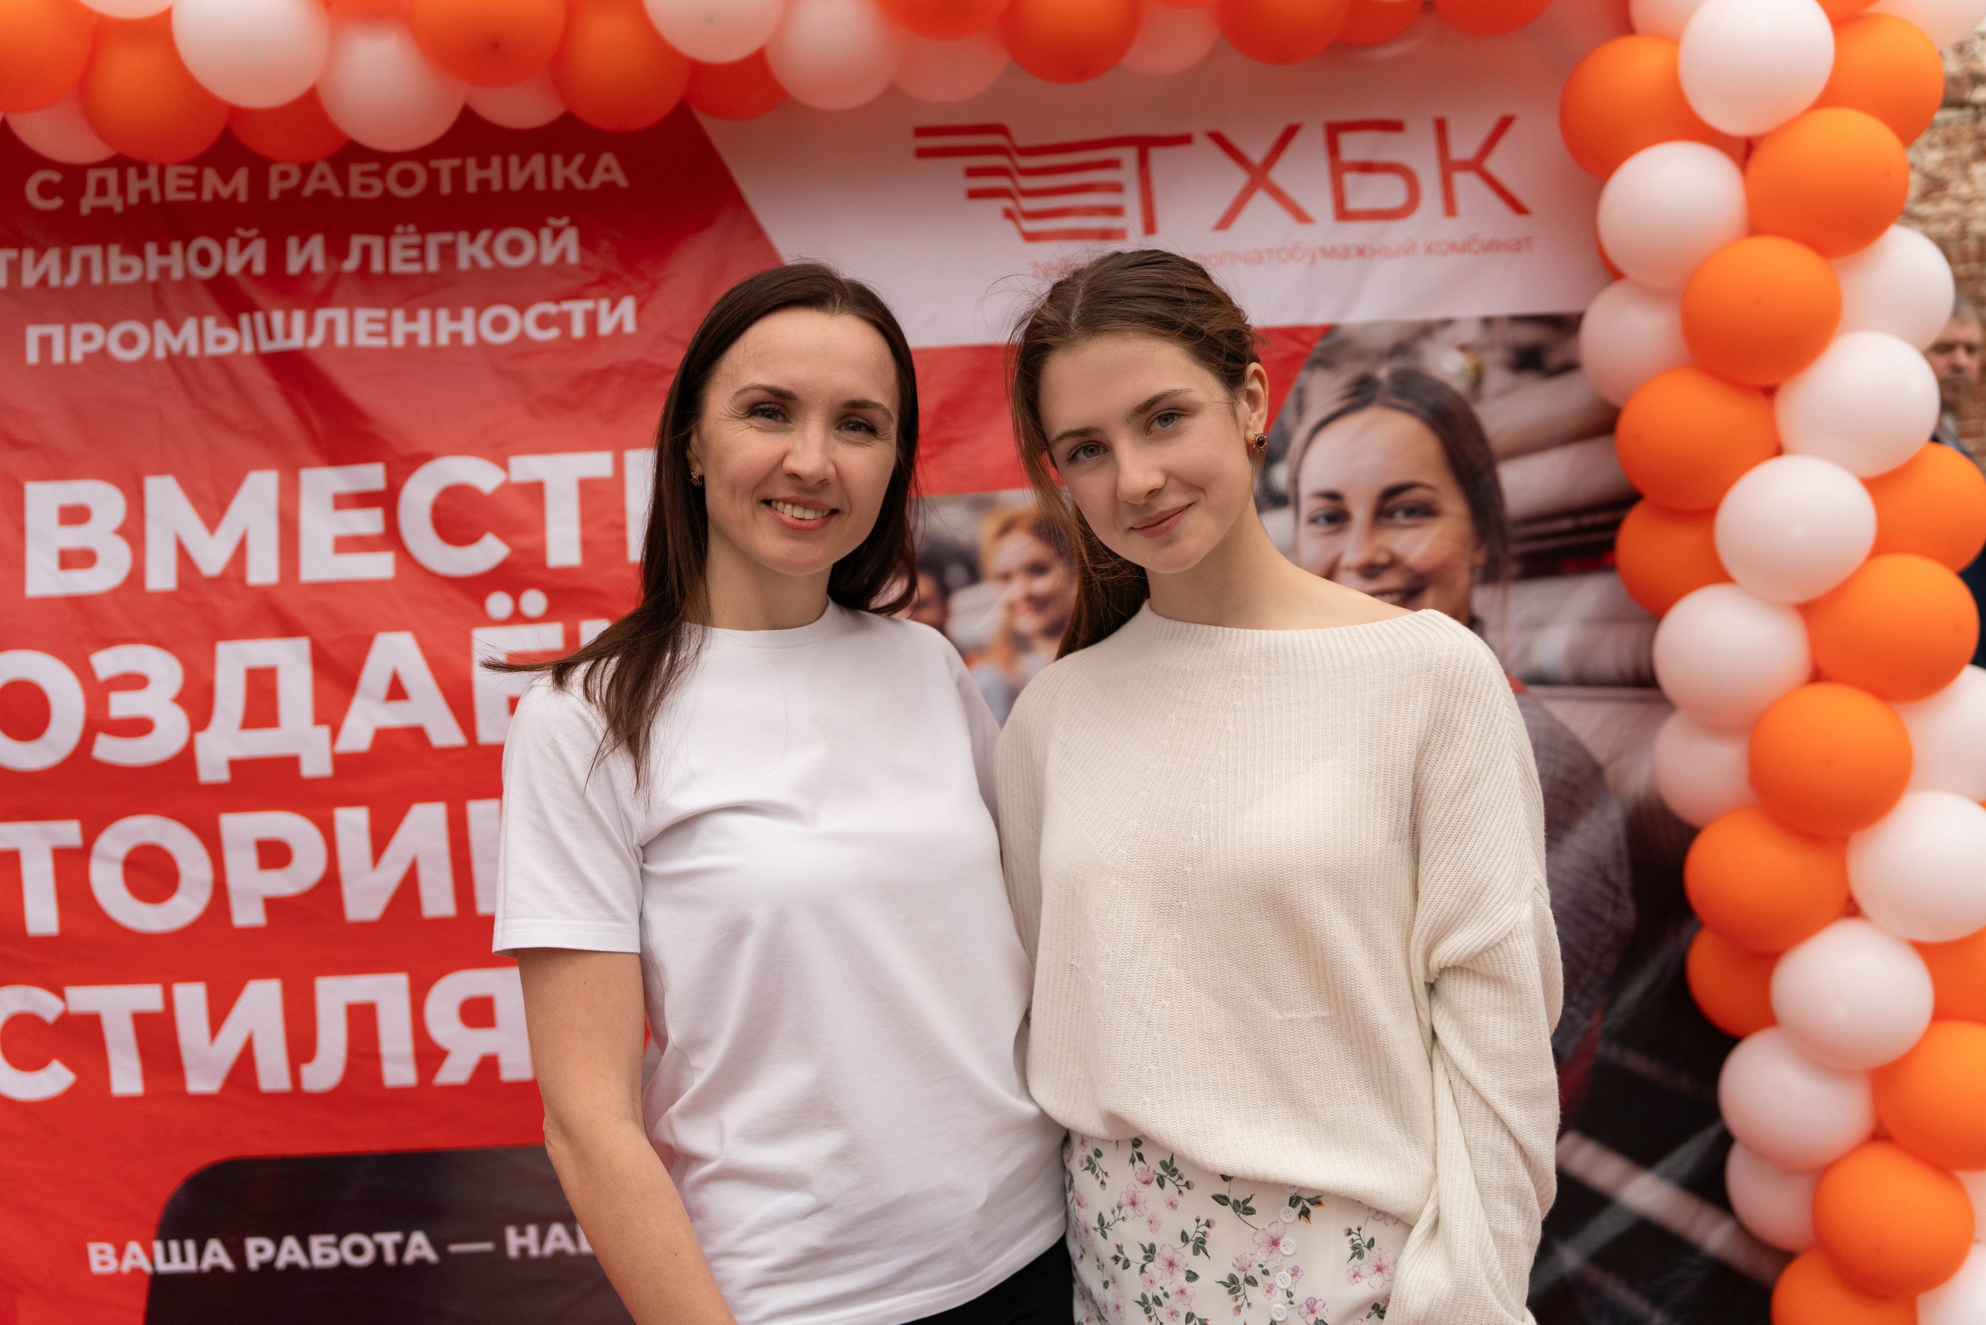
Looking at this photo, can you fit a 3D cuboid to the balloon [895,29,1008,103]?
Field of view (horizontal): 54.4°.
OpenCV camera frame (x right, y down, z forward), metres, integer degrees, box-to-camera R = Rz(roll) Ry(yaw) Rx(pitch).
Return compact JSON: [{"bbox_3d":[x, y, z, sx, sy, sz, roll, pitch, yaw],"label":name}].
[{"bbox_3d":[-0.057,-0.843,2.580,0.182,0.178,0.187,-3,-1,0],"label":"balloon"}]

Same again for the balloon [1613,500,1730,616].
[{"bbox_3d":[0.962,-0.154,2.659,0.195,0.188,0.195,-4,-1,0],"label":"balloon"}]

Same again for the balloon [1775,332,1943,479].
[{"bbox_3d":[1.095,-0.324,2.440,0.190,0.186,0.196,-3,-1,0],"label":"balloon"}]

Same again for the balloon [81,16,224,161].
[{"bbox_3d":[-1.085,-0.748,2.507,0.195,0.188,0.195,-4,-1,0],"label":"balloon"}]

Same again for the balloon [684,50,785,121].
[{"bbox_3d":[-0.361,-0.856,2.675,0.195,0.188,0.195,-4,-1,0],"label":"balloon"}]

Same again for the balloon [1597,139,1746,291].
[{"bbox_3d":[0.894,-0.587,2.540,0.195,0.188,0.195,-4,-1,0],"label":"balloon"}]

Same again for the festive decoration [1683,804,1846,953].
[{"bbox_3d":[0.983,0.277,2.450,0.188,0.184,0.194,-3,-1,0],"label":"festive decoration"}]

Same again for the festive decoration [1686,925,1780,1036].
[{"bbox_3d":[1.063,0.427,2.666,0.195,0.188,0.195,-4,-1,0],"label":"festive decoration"}]

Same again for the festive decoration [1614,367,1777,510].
[{"bbox_3d":[0.891,-0.284,2.450,0.188,0.184,0.194,-3,-1,0],"label":"festive decoration"}]

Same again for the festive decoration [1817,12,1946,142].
[{"bbox_3d":[1.152,-0.761,2.530,0.185,0.181,0.191,-3,-1,0],"label":"festive decoration"}]

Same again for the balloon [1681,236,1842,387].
[{"bbox_3d":[0.988,-0.452,2.481,0.190,0.188,0.200,-4,-1,0],"label":"balloon"}]

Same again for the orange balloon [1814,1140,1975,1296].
[{"bbox_3d":[1.127,0.697,2.420,0.190,0.186,0.196,-3,-1,0],"label":"orange balloon"}]

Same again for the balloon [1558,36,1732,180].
[{"bbox_3d":[0.851,-0.728,2.547,0.198,0.188,0.192,-4,-1,0],"label":"balloon"}]

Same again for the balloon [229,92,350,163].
[{"bbox_3d":[-0.940,-0.766,2.580,0.182,0.178,0.187,-3,-1,0],"label":"balloon"}]

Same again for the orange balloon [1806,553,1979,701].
[{"bbox_3d":[1.164,-0.043,2.491,0.198,0.188,0.192,-4,-1,0],"label":"orange balloon"}]

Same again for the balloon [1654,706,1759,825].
[{"bbox_3d":[0.966,0.129,2.560,0.180,0.176,0.185,-3,-1,0],"label":"balloon"}]

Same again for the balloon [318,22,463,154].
[{"bbox_3d":[-0.778,-0.752,2.500,0.185,0.181,0.191,-3,-1,0],"label":"balloon"}]

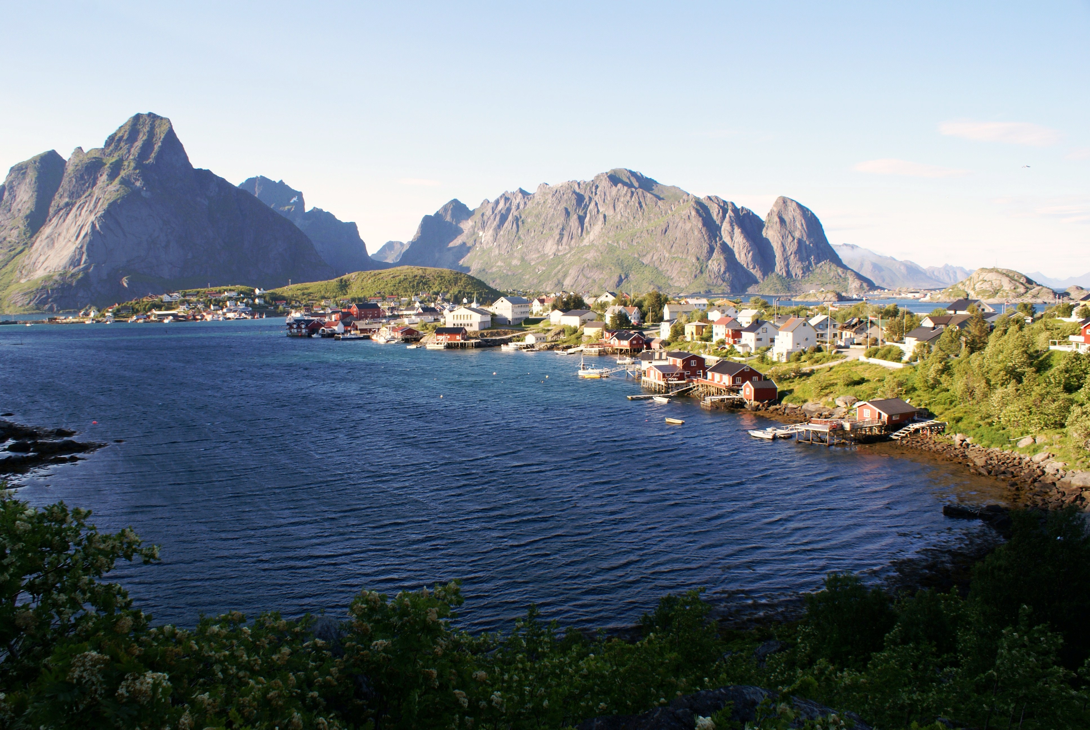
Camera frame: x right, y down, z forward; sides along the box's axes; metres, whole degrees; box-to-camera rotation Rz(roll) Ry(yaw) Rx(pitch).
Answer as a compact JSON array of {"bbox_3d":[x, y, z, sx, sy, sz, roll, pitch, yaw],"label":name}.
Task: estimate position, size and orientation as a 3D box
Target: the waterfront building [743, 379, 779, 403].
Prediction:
[{"bbox_3d":[48.784,5.766,185.142,6.490,4.090,4.440,-2,5,-17],"label":"waterfront building"}]

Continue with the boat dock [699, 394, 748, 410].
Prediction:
[{"bbox_3d":[32.270,6.650,147.690,8.000,2.450,2.800,-1,5,-3],"label":"boat dock"}]

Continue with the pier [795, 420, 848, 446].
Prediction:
[{"bbox_3d":[46.460,11.320,137.980,5.600,3.300,5.800,-5,7,-42],"label":"pier"}]

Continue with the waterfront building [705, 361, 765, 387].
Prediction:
[{"bbox_3d":[46.440,1.850,200.550,8.400,5.100,13.000,-2,5,-13],"label":"waterfront building"}]

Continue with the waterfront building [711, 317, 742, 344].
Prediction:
[{"bbox_3d":[57.920,-10.870,260.120,6.200,8.000,10.500,-2,5,-17],"label":"waterfront building"}]

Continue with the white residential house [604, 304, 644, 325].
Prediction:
[{"bbox_3d":[35.560,-22.430,371.510,12.500,8.200,10.000,-3,5,-22],"label":"white residential house"}]

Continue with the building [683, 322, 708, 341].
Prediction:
[{"bbox_3d":[49.010,-10.950,266.130,5.400,6.140,6.300,-3,6,-25],"label":"building"}]

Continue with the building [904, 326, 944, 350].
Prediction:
[{"bbox_3d":[98.584,-5.470,208.454,8.430,7.600,13.430,0,5,1],"label":"building"}]

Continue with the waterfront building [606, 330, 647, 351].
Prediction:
[{"bbox_3d":[34.458,-9.994,340.385,9.090,6.330,11.040,-5,7,-40],"label":"waterfront building"}]

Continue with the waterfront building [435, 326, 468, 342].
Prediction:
[{"bbox_3d":[-42.080,-13.780,366.370,12.000,6.000,8.000,1,5,12],"label":"waterfront building"}]

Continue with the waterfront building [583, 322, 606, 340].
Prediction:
[{"bbox_3d":[21.220,-15.100,342.770,7.800,6.000,7.000,1,6,17],"label":"waterfront building"}]

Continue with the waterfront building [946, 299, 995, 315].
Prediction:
[{"bbox_3d":[128.930,-16.230,248.140,9.200,7.000,10.000,-2,5,-13],"label":"waterfront building"}]

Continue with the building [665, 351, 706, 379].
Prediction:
[{"bbox_3d":[31.220,0.040,180.740,5.700,5.290,8.100,-2,5,-16],"label":"building"}]

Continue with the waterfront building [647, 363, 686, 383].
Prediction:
[{"bbox_3d":[31.480,1.830,213.830,6.600,3.600,9.500,-2,6,-15],"label":"waterfront building"}]

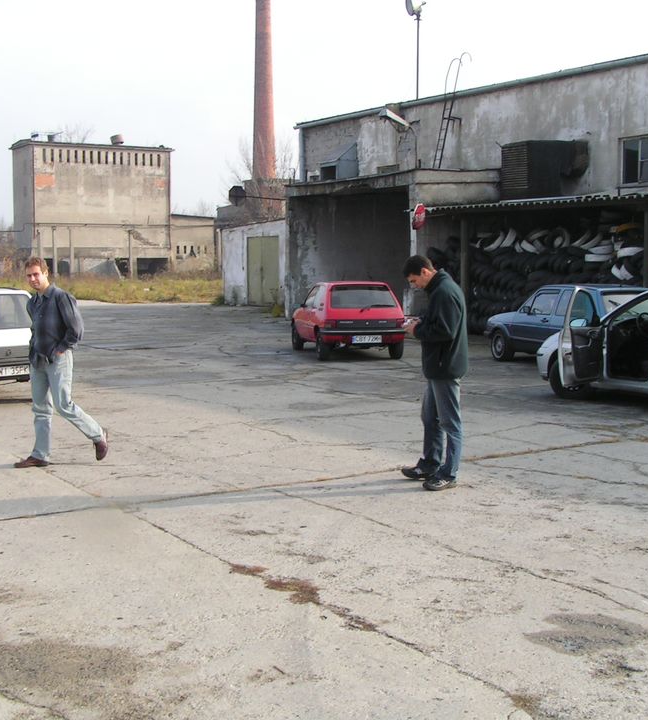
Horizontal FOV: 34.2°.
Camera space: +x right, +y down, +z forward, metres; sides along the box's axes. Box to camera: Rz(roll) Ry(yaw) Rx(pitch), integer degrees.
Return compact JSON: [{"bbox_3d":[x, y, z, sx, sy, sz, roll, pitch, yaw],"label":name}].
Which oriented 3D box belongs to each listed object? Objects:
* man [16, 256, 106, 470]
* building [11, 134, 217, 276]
[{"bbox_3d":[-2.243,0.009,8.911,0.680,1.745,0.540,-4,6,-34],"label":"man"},{"bbox_3d":[-21.055,-14.442,105.137,18.500,13.200,8.000,-3,6,-31],"label":"building"}]

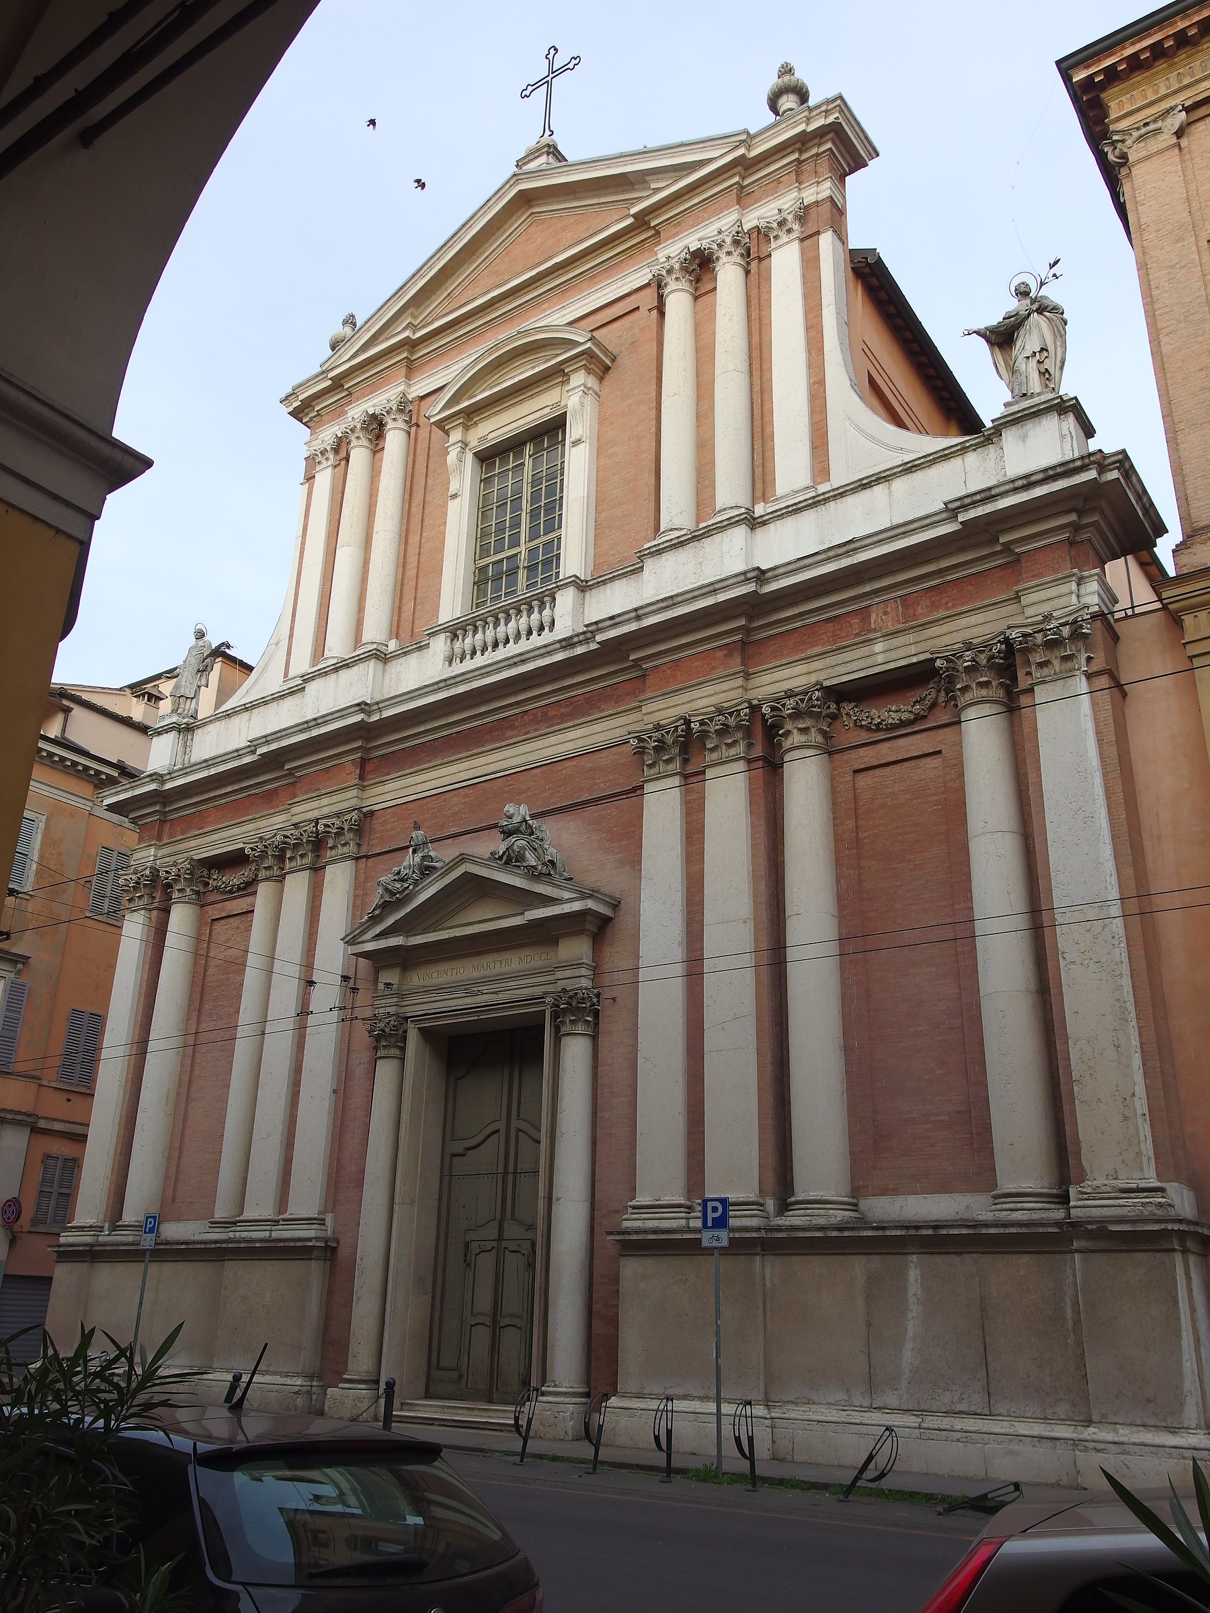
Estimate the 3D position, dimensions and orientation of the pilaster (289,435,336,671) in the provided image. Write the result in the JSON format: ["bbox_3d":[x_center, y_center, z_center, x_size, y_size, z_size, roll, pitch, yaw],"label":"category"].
[{"bbox_3d":[-6.986,-5.977,31.362,1.000,6.530,0.320,-14,-26,34],"label":"pilaster"}]

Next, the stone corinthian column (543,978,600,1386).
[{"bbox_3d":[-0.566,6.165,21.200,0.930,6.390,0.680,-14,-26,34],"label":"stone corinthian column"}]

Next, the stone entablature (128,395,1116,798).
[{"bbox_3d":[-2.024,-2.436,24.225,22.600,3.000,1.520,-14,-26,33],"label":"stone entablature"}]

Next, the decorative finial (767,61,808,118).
[{"bbox_3d":[3.853,-15.061,27.501,0.875,1.771,0.875,1,-22,0],"label":"decorative finial"}]

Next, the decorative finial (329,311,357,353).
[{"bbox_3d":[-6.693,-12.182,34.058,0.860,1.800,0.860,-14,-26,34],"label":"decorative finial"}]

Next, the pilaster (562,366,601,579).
[{"bbox_3d":[-0.532,-6.759,26.311,0.590,4.820,0.420,-14,-26,34],"label":"pilaster"}]

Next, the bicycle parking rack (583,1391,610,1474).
[{"bbox_3d":[-0.118,7.495,15.614,0.220,0.880,0.420,-14,-26,33],"label":"bicycle parking rack"}]

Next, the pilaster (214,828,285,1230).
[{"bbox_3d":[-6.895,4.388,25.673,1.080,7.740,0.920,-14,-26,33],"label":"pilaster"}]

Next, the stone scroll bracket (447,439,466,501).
[{"bbox_3d":[-3.262,-7.315,28.527,0.450,1.230,0.280,-14,-26,34],"label":"stone scroll bracket"}]

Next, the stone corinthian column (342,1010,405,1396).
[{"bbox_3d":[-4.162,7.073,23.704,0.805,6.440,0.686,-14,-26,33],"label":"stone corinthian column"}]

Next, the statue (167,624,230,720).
[{"bbox_3d":[-10.607,-3.540,33.721,1.120,2.639,0.875,-14,-26,33],"label":"statue"}]

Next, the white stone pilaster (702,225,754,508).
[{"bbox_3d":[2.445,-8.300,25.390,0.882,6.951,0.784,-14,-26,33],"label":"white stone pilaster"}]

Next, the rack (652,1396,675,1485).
[{"bbox_3d":[0.706,7.768,16.023,0.147,0.956,0.364,-14,-26,33],"label":"rack"}]

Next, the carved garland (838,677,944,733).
[{"bbox_3d":[4.287,-1.445,19.507,1.580,0.630,0.290,-14,-26,33],"label":"carved garland"}]

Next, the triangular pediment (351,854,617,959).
[{"bbox_3d":[-2.409,1.732,24.026,6.160,1.610,0.770,-14,-26,34],"label":"triangular pediment"}]

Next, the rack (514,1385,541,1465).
[{"bbox_3d":[-1.066,8.389,17.675,0.182,0.945,0.385,-14,-26,33],"label":"rack"}]

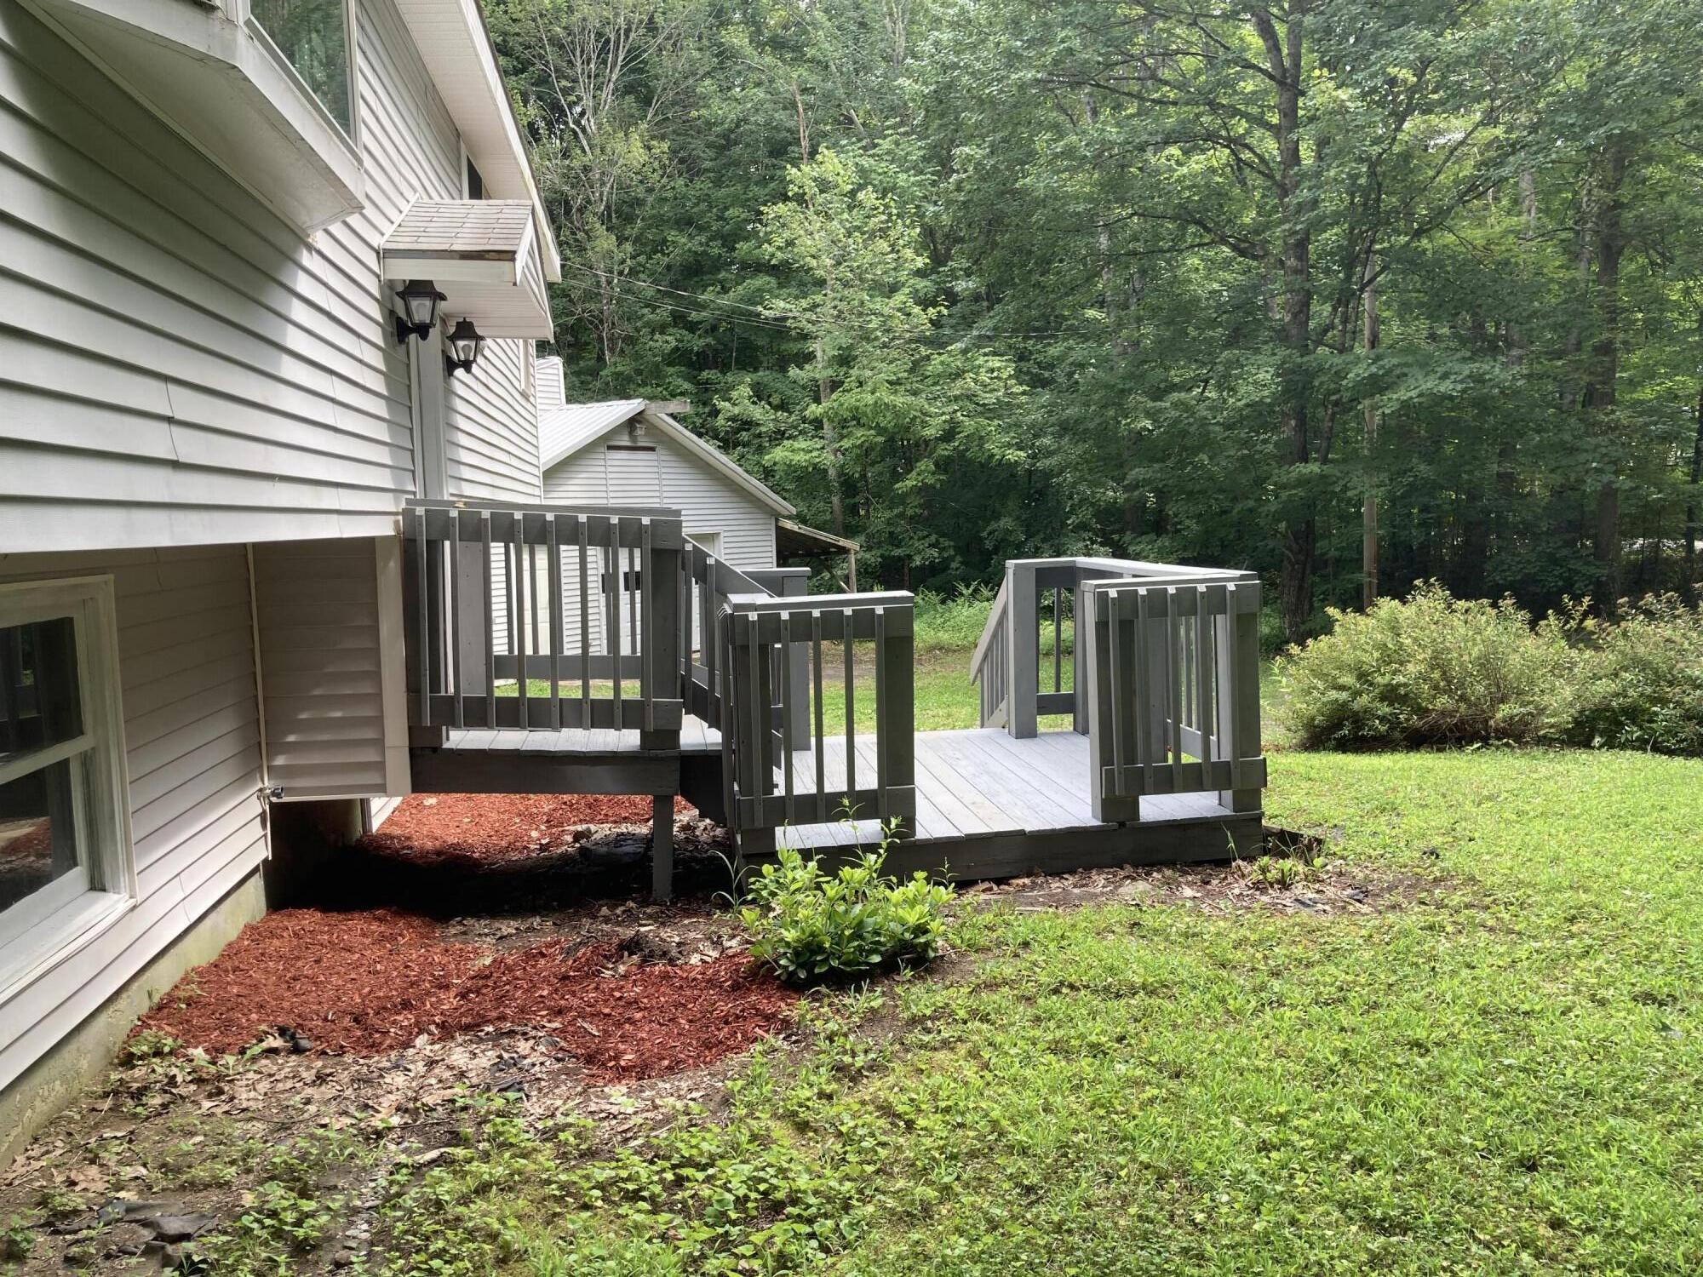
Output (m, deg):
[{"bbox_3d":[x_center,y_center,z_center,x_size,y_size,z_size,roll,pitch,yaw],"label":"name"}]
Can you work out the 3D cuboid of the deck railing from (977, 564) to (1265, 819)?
[{"bbox_3d":[1.254,0.134,8.003,0.900,1.160,3.520,-2,5,-8],"label":"deck railing"}]

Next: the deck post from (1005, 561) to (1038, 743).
[{"bbox_3d":[1.081,0.074,8.693,0.150,1.120,0.160,-2,5,-8],"label":"deck post"}]

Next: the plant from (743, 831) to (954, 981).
[{"bbox_3d":[-0.033,0.993,5.381,0.800,0.480,0.680,-2,5,-8],"label":"plant"}]

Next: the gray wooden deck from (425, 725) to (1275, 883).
[{"bbox_3d":[-0.201,0.673,7.530,3.850,0.670,2.920,-2,5,-8],"label":"gray wooden deck"}]

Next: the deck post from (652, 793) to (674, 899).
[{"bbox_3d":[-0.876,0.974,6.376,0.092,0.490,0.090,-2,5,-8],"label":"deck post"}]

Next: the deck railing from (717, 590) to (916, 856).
[{"bbox_3d":[-0.167,0.352,6.324,0.850,1.130,0.590,-2,5,-8],"label":"deck railing"}]

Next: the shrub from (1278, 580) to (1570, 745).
[{"bbox_3d":[4.156,0.122,10.017,2.100,1.060,1.600,-2,5,-8],"label":"shrub"}]

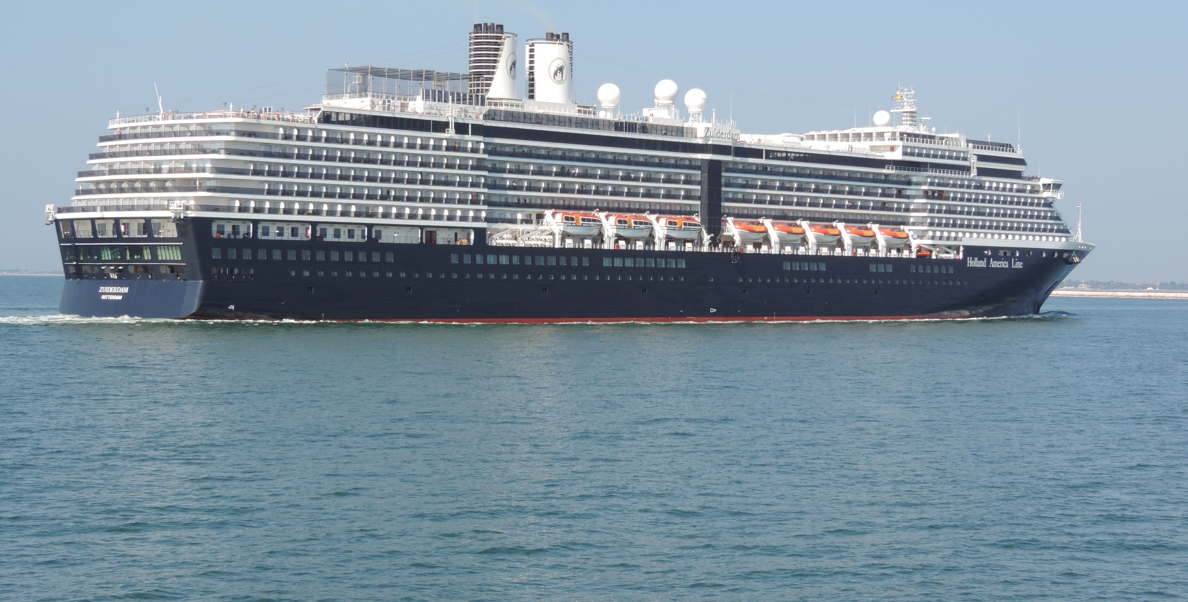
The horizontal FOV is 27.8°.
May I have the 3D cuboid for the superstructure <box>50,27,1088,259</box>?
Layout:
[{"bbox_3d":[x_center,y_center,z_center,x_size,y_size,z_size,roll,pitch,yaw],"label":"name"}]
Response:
[{"bbox_3d":[21.929,-28.098,456.766,32.400,38.000,277.000,1,1,41],"label":"superstructure"}]

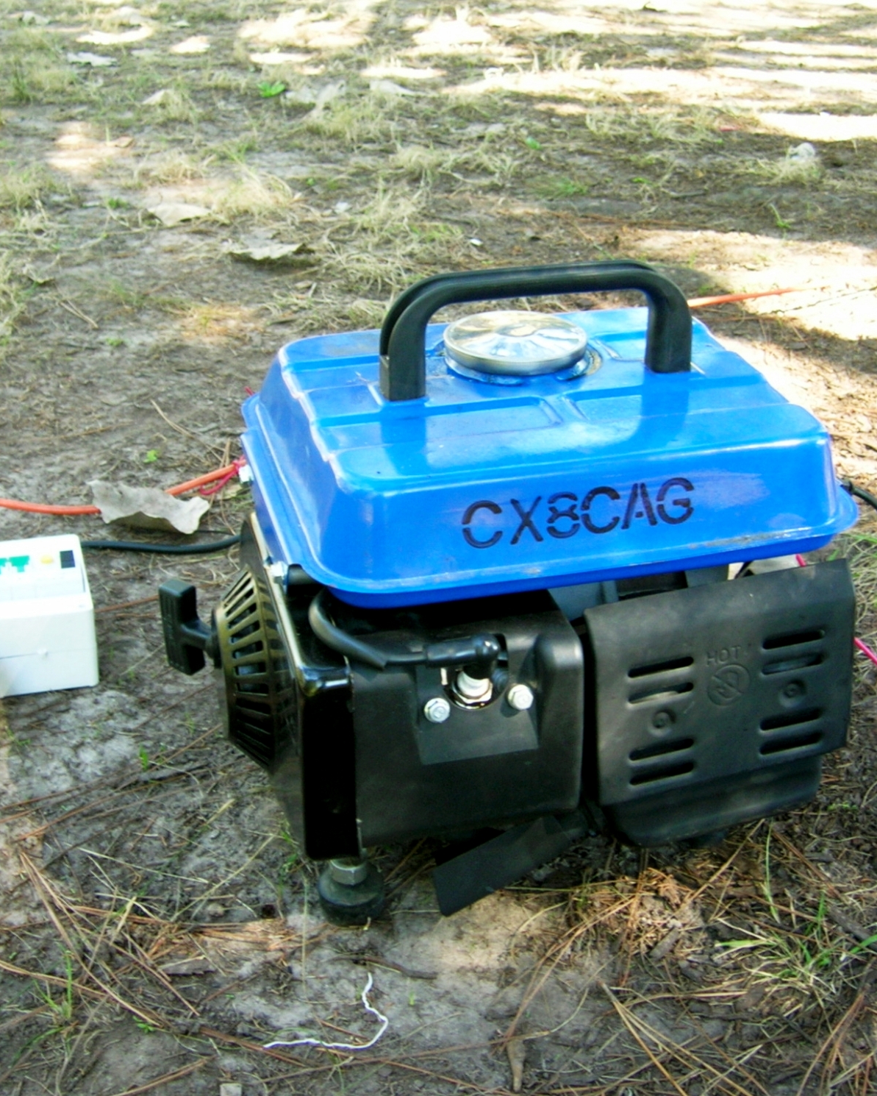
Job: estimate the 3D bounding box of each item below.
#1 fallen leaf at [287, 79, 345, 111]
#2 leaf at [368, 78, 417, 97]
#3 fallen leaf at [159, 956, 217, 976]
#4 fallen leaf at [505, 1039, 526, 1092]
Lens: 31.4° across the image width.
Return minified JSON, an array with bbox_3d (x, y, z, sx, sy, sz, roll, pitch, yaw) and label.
[{"bbox_3d":[-0.222,-0.820,2.815,0.098,0.040,0.080,-1,29,-3],"label":"fallen leaf"},{"bbox_3d":[-0.085,-0.843,2.862,0.085,0.020,0.070,-1,29,-1],"label":"leaf"},{"bbox_3d":[-0.149,0.248,0.925,0.033,0.006,0.013,-2,29,-4],"label":"fallen leaf"},{"bbox_3d":[0.043,0.285,0.862,0.011,0.006,0.035,1,29,1],"label":"fallen leaf"}]

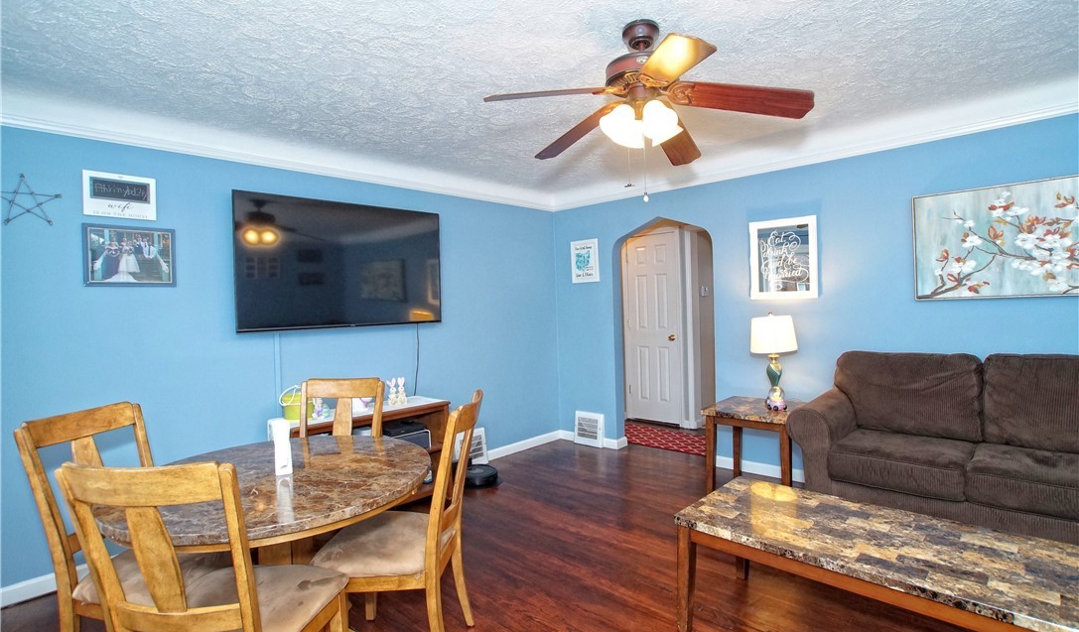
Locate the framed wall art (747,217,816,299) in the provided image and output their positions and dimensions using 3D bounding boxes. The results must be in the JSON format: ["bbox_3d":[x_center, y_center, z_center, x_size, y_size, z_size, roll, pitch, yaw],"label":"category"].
[{"bbox_3d":[1.692,-0.392,3.327,0.427,0.549,0.030,-1,1,39],"label":"framed wall art"}]

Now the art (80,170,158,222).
[{"bbox_3d":[-2.125,-0.606,2.435,0.279,0.217,0.020,-3,1,-43],"label":"art"}]

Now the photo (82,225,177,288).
[{"bbox_3d":[-2.091,-0.302,2.459,0.357,0.307,0.025,-3,1,-43],"label":"photo"}]

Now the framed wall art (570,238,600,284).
[{"bbox_3d":[0.422,-0.496,4.351,0.290,0.380,0.020,-1,1,39],"label":"framed wall art"}]

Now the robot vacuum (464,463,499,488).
[{"bbox_3d":[-0.477,1.172,3.574,0.335,0.090,0.335,-2,1,0],"label":"robot vacuum"}]

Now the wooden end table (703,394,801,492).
[{"bbox_3d":[1.438,0.880,3.106,0.555,0.570,0.560,-1,1,42],"label":"wooden end table"}]

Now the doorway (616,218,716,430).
[{"bbox_3d":[1.054,0.178,3.996,0.864,1.969,0.200,-1,1,39],"label":"doorway"}]

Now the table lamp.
[{"bbox_3d":[1.567,0.284,3.180,0.320,0.610,0.320,-1,1,42],"label":"table lamp"}]

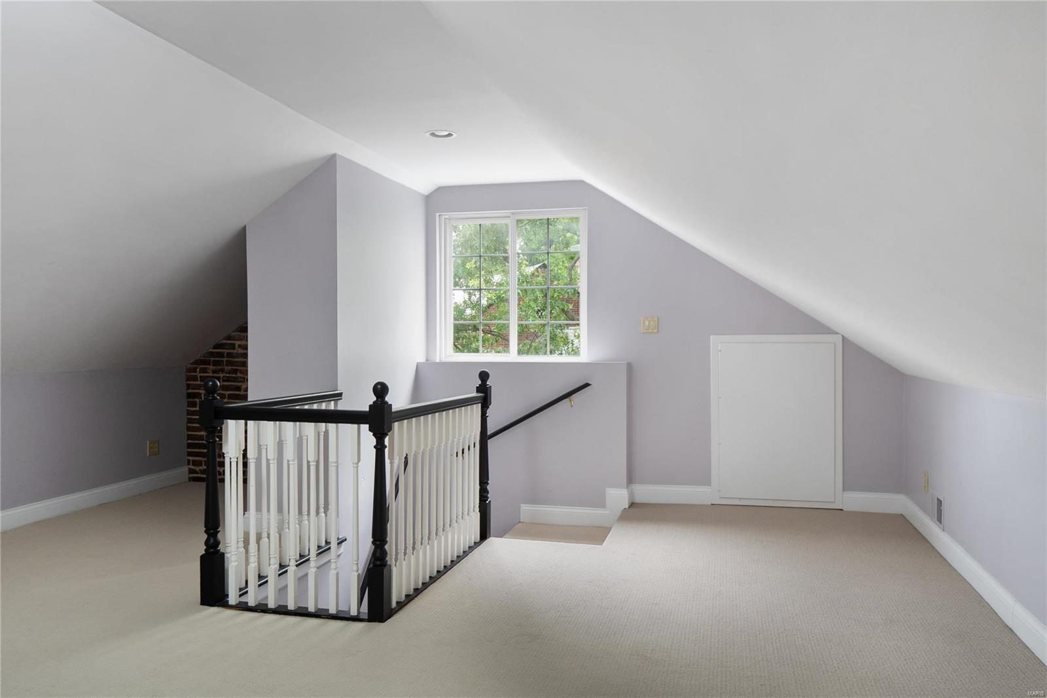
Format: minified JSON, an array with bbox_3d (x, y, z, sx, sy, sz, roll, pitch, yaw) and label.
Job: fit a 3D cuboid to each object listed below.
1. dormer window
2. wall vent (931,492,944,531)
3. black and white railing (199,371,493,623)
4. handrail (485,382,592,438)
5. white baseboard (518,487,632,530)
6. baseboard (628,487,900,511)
[{"bbox_3d":[-0.084,-0.459,5.514,1.103,1.092,0.090,0,1,16],"label":"dormer window"},{"bbox_3d":[2.175,0.841,3.965,0.020,0.168,0.241,0,1,16],"label":"wall vent"},{"bbox_3d":[-0.787,0.608,3.764,0.866,0.959,1.349,0,1,16],"label":"black and white railing"},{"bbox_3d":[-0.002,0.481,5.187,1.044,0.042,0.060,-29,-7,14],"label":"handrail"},{"bbox_3d":[0.344,1.070,5.155,0.753,0.265,0.022,0,1,16],"label":"white baseboard"},{"bbox_3d":[1.588,0.990,5.034,1.702,0.131,0.022,0,1,16],"label":"baseboard"}]

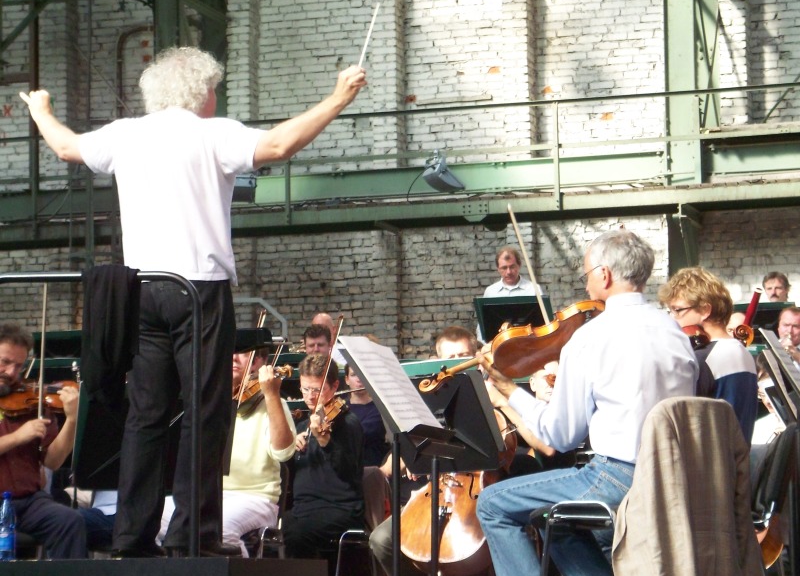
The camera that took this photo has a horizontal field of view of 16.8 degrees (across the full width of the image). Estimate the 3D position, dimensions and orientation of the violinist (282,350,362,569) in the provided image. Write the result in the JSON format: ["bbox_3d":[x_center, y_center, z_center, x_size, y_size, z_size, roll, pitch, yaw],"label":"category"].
[{"bbox_3d":[-0.351,0.918,12.029,0.500,1.250,0.780,-3,-7,25],"label":"violinist"}]

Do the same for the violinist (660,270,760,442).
[{"bbox_3d":[0.990,0.582,9.455,0.800,1.280,0.580,-6,-9,42],"label":"violinist"}]

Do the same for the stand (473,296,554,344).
[{"bbox_3d":[0.697,0.566,16.540,0.520,1.060,0.420,-3,-7,22],"label":"stand"}]

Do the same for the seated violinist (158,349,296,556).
[{"bbox_3d":[-0.722,0.833,11.377,0.580,1.280,0.800,-4,-8,31],"label":"seated violinist"}]

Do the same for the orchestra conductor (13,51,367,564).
[{"bbox_3d":[-0.726,0.050,9.600,1.170,1.800,0.580,-3,-7,22],"label":"orchestra conductor"}]

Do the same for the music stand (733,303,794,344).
[{"bbox_3d":[2.130,0.619,16.140,0.520,1.060,0.420,-3,-7,21],"label":"music stand"}]

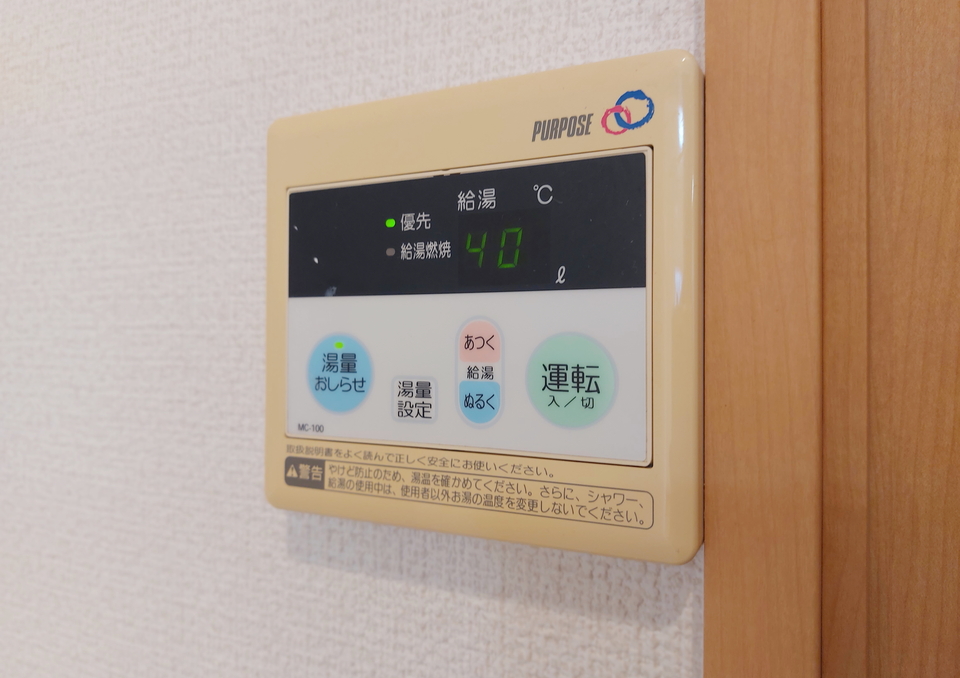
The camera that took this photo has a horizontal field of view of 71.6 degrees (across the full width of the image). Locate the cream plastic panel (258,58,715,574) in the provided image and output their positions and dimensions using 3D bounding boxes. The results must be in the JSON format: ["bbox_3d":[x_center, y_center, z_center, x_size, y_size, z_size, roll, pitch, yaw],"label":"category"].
[{"bbox_3d":[-0.005,-0.007,0.184,0.128,0.120,0.019,0,0,25],"label":"cream plastic panel"}]

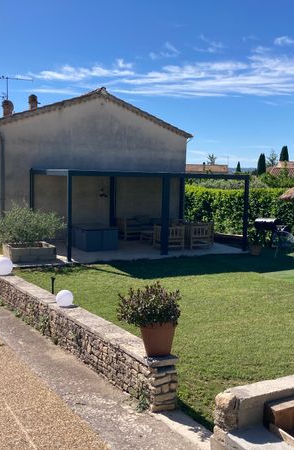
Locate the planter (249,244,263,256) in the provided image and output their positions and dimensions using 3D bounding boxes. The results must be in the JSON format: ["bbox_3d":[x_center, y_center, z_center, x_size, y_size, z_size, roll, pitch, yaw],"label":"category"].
[{"bbox_3d":[3.472,0.774,15.347,0.380,0.360,0.380,1,6,0],"label":"planter"}]

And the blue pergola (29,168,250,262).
[{"bbox_3d":[-0.315,-0.506,16.041,6.136,2.450,3.867,-2,7,-28],"label":"blue pergola"}]

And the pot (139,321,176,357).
[{"bbox_3d":[0.141,1.281,5.421,0.385,0.350,0.385,1,6,0],"label":"pot"}]

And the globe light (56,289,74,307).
[{"bbox_3d":[-1.356,1.196,7.974,0.290,0.290,0.290,-2,7,-28],"label":"globe light"}]

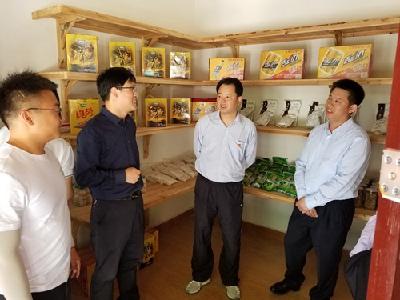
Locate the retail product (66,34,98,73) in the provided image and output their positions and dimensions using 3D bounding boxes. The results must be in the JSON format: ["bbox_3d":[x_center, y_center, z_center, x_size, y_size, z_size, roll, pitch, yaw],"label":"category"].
[{"bbox_3d":[-0.940,-0.752,2.397,0.222,0.287,0.080,-5,12,-29],"label":"retail product"}]

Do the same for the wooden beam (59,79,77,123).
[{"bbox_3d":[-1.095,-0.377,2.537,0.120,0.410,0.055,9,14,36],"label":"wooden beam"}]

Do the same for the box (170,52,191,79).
[{"bbox_3d":[-0.219,-0.909,3.289,0.222,0.287,0.080,0,11,-4],"label":"box"}]

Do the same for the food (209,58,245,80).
[{"bbox_3d":[0.312,-0.914,3.425,0.386,0.240,0.080,2,11,9],"label":"food"}]

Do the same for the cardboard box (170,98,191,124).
[{"bbox_3d":[-0.224,-0.440,3.442,0.218,0.297,0.070,0,11,-3],"label":"cardboard box"}]

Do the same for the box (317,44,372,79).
[{"bbox_3d":[1.273,-0.767,2.653,0.403,0.269,0.090,7,13,29],"label":"box"}]

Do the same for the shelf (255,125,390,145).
[{"bbox_3d":[0.892,-0.209,3.172,2.200,0.050,0.410,7,12,32],"label":"shelf"}]

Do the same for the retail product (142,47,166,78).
[{"bbox_3d":[-0.454,-0.855,2.983,0.222,0.287,0.080,-1,11,-8],"label":"retail product"}]

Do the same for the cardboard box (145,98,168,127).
[{"bbox_3d":[-0.453,-0.389,3.132,0.213,0.294,0.070,0,11,-4],"label":"cardboard box"}]

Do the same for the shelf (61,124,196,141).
[{"bbox_3d":[-0.565,-0.216,3.126,0.410,0.050,1.580,9,13,38],"label":"shelf"}]

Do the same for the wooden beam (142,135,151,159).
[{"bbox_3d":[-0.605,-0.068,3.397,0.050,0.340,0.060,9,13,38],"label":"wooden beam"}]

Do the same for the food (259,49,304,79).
[{"bbox_3d":[0.827,-0.850,3.013,0.398,0.281,0.090,5,12,21],"label":"food"}]

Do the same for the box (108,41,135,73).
[{"bbox_3d":[-0.669,-0.791,2.626,0.222,0.287,0.080,-1,11,-10],"label":"box"}]

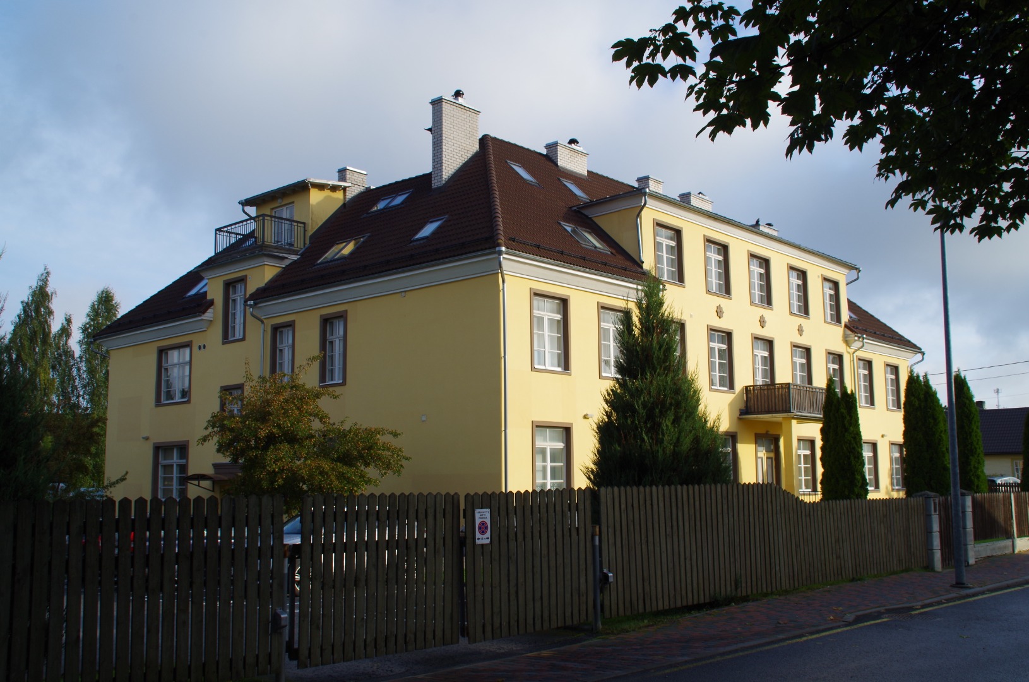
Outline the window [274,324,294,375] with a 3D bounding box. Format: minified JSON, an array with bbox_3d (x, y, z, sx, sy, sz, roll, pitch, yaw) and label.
[{"bbox_3d":[-7.303,0.517,32.646,0.934,2.050,0.180,-8,-10,40],"label":"window"}]

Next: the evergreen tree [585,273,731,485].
[{"bbox_3d":[2.584,1.568,18.740,2.700,5.420,2.700,-1,-8,0],"label":"evergreen tree"}]

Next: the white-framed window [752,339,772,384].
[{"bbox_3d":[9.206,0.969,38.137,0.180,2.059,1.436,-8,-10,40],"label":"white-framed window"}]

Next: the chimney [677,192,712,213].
[{"bbox_3d":[8.236,-6.093,46.596,0.640,1.000,1.880,-8,-11,41],"label":"chimney"}]

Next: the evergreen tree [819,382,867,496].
[{"bbox_3d":[7.668,2.927,24.055,1.100,4.090,1.120,-8,-11,41],"label":"evergreen tree"}]

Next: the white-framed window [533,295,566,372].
[{"bbox_3d":[1.005,-0.210,29.718,0.180,2.100,1.460,-8,-11,41],"label":"white-framed window"}]

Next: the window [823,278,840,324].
[{"bbox_3d":[13.325,-1.653,43.300,0.220,1.830,1.520,-8,-11,41],"label":"window"}]

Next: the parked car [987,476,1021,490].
[{"bbox_3d":[21.165,6.696,44.900,1.780,1.470,4.300,0,-8,-10],"label":"parked car"}]

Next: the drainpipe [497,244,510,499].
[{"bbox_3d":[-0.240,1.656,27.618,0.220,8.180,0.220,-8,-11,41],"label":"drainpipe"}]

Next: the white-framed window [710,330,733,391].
[{"bbox_3d":[7.388,0.709,36.947,0.180,2.100,1.460,-8,-11,41],"label":"white-framed window"}]

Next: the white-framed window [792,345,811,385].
[{"bbox_3d":[11.312,1.271,40.608,0.180,2.059,1.436,-8,-10,40],"label":"white-framed window"}]

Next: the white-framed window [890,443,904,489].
[{"bbox_3d":[17.637,5.784,47.450,0.180,2.024,1.436,-8,-10,40],"label":"white-framed window"}]

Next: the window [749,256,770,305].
[{"bbox_3d":[9.179,-2.234,38.620,0.180,1.860,1.436,-8,-10,40],"label":"window"}]

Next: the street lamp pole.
[{"bbox_3d":[6.490,0.634,15.319,0.300,5.900,0.300,-8,-10,40],"label":"street lamp pole"}]

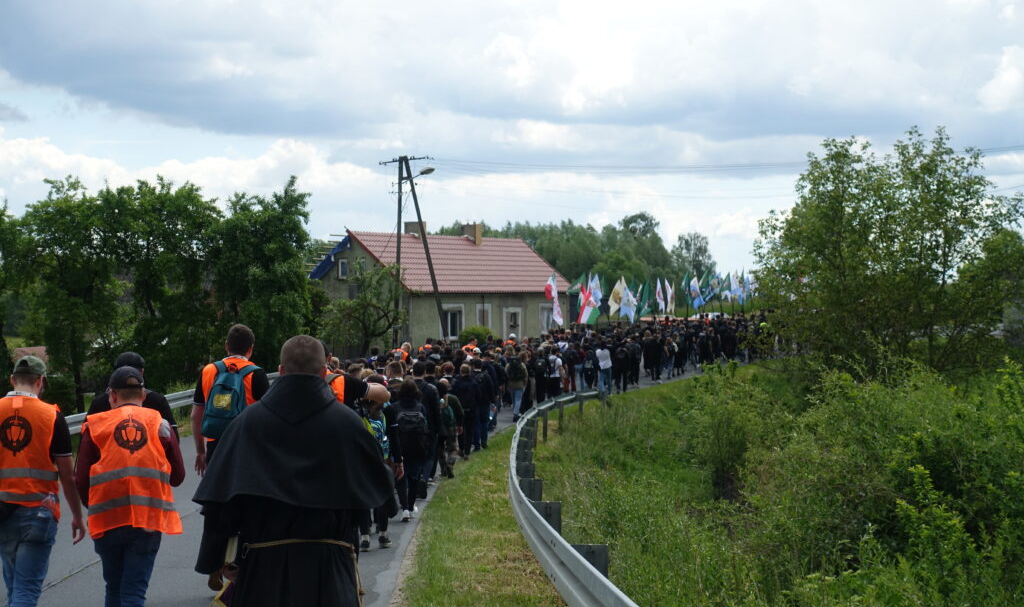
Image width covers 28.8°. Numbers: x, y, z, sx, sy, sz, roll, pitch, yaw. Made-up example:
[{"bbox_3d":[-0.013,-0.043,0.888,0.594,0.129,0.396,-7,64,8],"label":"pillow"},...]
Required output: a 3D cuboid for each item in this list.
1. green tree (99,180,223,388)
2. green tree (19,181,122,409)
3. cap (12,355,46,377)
[{"bbox_3d":[-10.975,-0.405,62.000,4.000,7.000,3.800,0,0,0],"label":"green tree"},{"bbox_3d":[-12.416,-0.253,56.000,3.300,6.500,3.300,0,0,0],"label":"green tree"},{"bbox_3d":[-2.544,0.342,10.593,0.180,0.130,0.260,0,-10,12],"label":"cap"}]

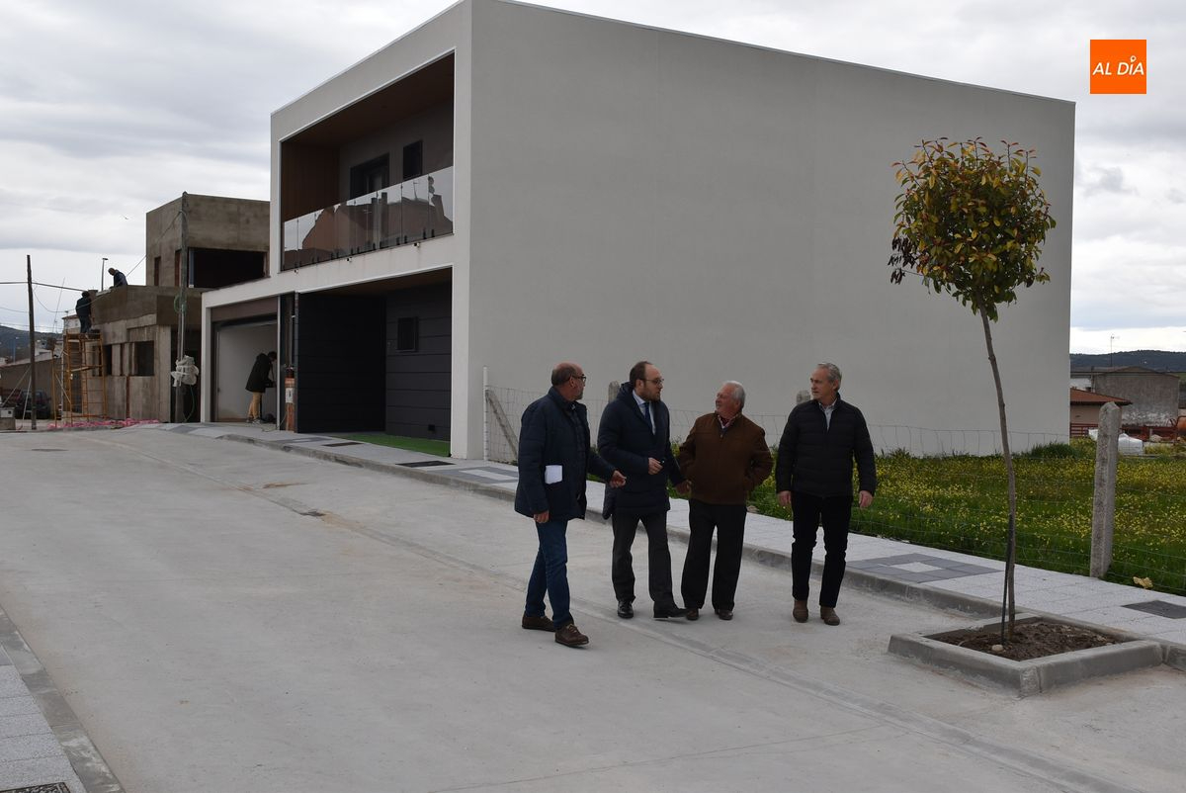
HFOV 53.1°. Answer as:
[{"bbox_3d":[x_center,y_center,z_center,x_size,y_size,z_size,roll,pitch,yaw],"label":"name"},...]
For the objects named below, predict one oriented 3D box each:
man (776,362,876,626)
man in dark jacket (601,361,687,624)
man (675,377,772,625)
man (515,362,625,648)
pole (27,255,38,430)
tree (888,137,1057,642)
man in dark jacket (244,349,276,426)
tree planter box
[{"bbox_3d":[1.608,0.666,8.200,0.670,1.790,0.420,1,1,2],"label":"man"},{"bbox_3d":[0.351,0.644,8.180,0.620,1.770,0.460,0,1,-36],"label":"man in dark jacket"},{"bbox_3d":[0.921,0.722,8.220,0.630,1.650,0.430,1,1,6],"label":"man"},{"bbox_3d":[-0.156,0.667,7.660,0.640,1.760,0.540,1,1,27],"label":"man"},{"bbox_3d":[-19.634,-1.883,41.500,0.170,6.100,0.170,-2,0,-33],"label":"pole"},{"bbox_3d":[2.347,-0.049,7.350,1.030,3.100,1.000,1,1,18],"label":"tree"},{"bbox_3d":[-7.493,-0.202,26.900,0.760,1.640,0.520,1,1,6],"label":"man in dark jacket"},{"bbox_3d":[2.640,1.545,7.260,1.310,0.130,0.950,0,3,-33],"label":"tree planter box"}]

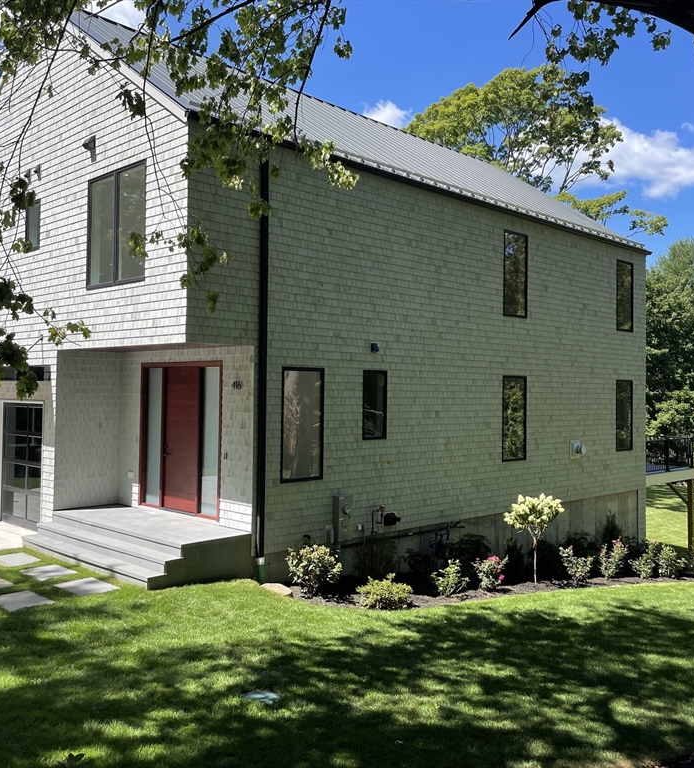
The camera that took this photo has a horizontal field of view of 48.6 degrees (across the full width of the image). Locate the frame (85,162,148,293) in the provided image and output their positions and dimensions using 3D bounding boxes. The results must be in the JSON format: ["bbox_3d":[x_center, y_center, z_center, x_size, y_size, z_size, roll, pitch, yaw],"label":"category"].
[{"bbox_3d":[-3.695,-2.482,12.267,0.100,1.825,1.840,1,-1,-45],"label":"frame"}]

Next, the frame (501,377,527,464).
[{"bbox_3d":[3.632,0.751,16.611,0.915,1.825,0.100,1,-1,-45],"label":"frame"}]

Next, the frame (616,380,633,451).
[{"bbox_3d":[7.328,0.842,20.271,0.915,1.825,0.100,1,-1,-45],"label":"frame"}]

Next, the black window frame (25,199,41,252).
[{"bbox_3d":[-5.927,-2.962,14.532,0.100,0.910,0.610,1,-1,-45],"label":"black window frame"}]

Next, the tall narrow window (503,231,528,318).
[{"bbox_3d":[3.659,-2.355,16.624,0.915,1.825,0.100,1,-1,-45],"label":"tall narrow window"}]

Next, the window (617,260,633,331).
[{"bbox_3d":[7.335,-2.308,20.264,0.915,1.825,0.100,1,-1,-45],"label":"window"}]

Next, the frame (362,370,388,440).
[{"bbox_3d":[0.498,0.375,13.506,0.605,1.210,0.100,1,-1,-45],"label":"frame"}]

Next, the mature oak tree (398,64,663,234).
[{"bbox_3d":[8.500,-5.100,36.000,12.500,19.500,12.500,1,0,0],"label":"mature oak tree"}]

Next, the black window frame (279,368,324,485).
[{"bbox_3d":[-0.698,0.652,12.324,0.915,1.825,0.100,1,-1,-45],"label":"black window frame"}]

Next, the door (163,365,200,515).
[{"bbox_3d":[-2.816,0.933,13.023,0.080,2.430,1.060,1,-1,-45],"label":"door"}]

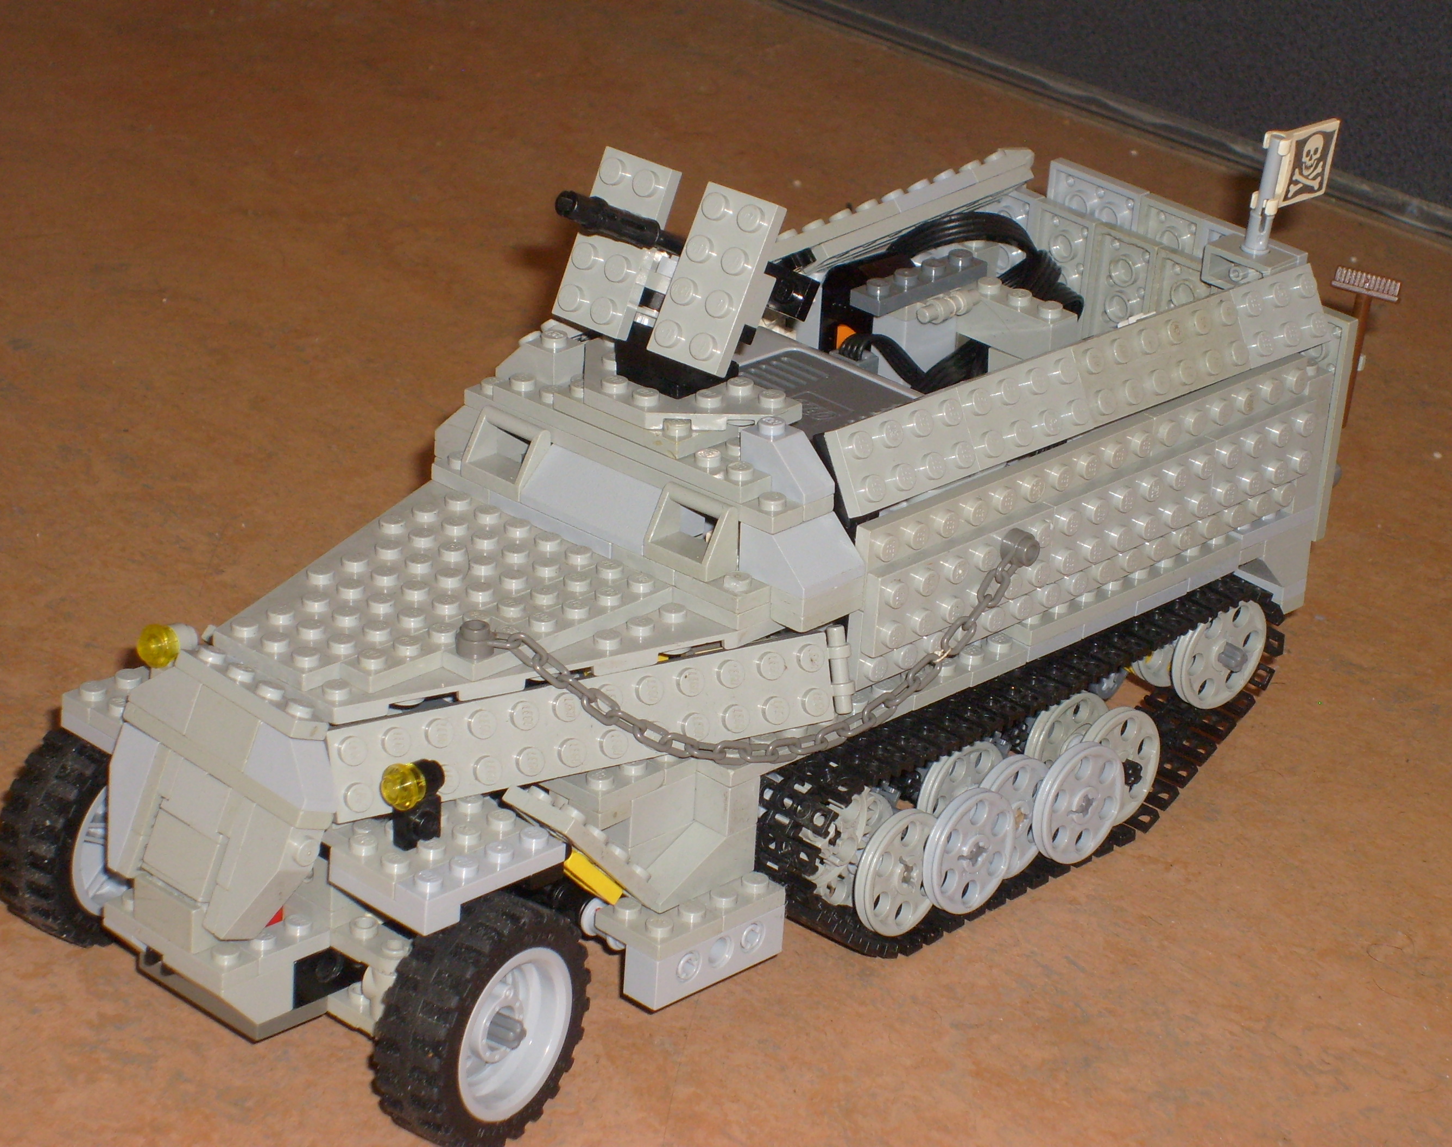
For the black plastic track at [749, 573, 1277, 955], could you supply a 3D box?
[{"bbox_3d":[0.055,0.034,0.887,0.021,0.046,0.136,24,32,39],"label":"black plastic track"}]

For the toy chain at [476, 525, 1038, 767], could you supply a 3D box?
[{"bbox_3d":[0.010,0.014,0.829,0.127,0.033,0.025,-14,29,-32],"label":"toy chain"}]

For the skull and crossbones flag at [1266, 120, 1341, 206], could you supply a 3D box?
[{"bbox_3d":[0.113,-0.081,0.929,0.005,0.016,0.019,27,29,37],"label":"skull and crossbones flag"}]

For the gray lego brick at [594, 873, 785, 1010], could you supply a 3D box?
[{"bbox_3d":[-0.006,0.063,0.832,0.016,0.015,0.032,24,32,39],"label":"gray lego brick"}]

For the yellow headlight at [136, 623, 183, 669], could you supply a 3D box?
[{"bbox_3d":[-0.101,0.013,0.830,0.008,0.008,0.005,24,32,39],"label":"yellow headlight"}]

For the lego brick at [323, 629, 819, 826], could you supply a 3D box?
[{"bbox_3d":[-0.024,0.026,0.812,0.096,0.016,0.005,-11,11,-26],"label":"lego brick"}]

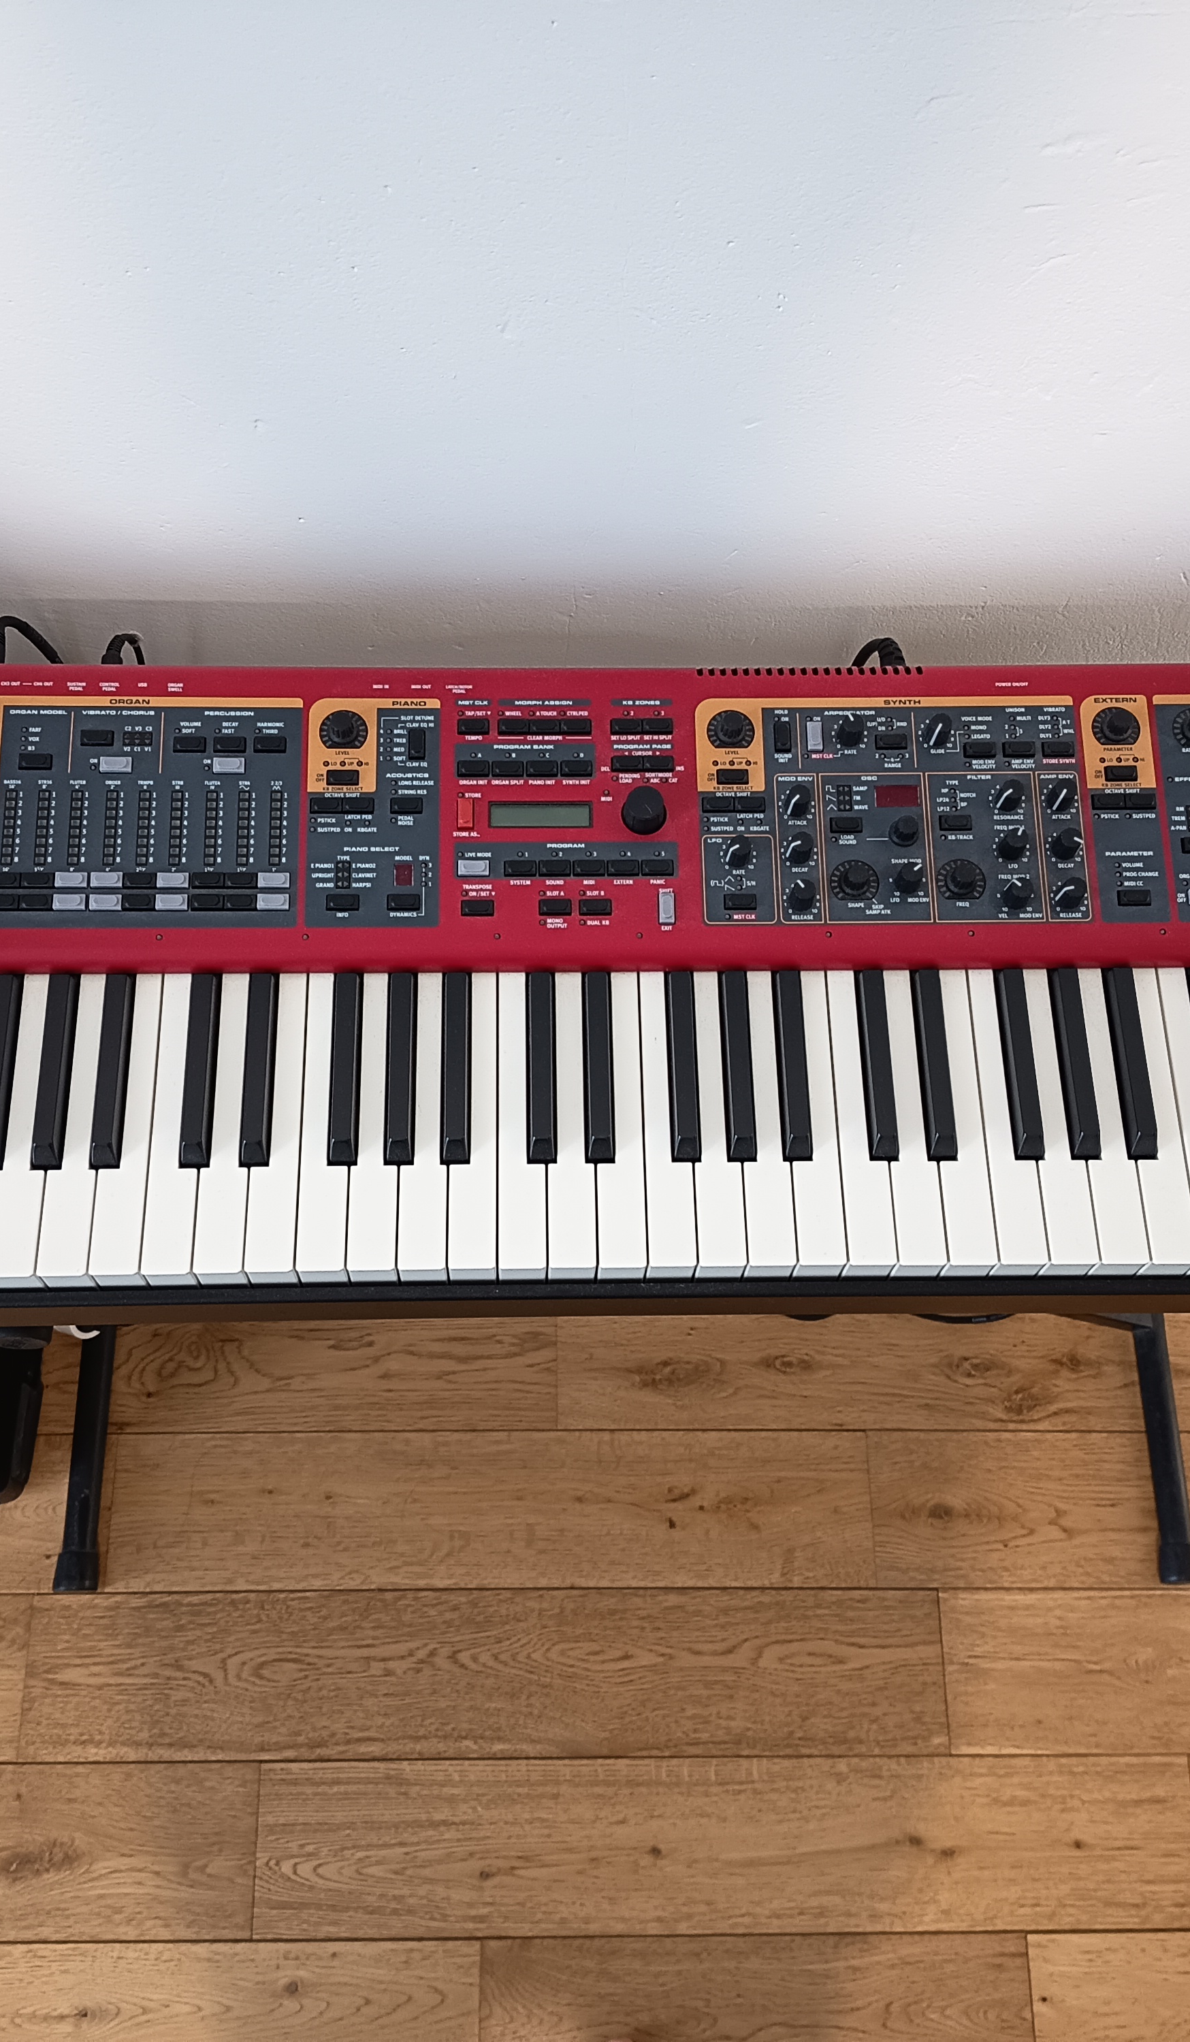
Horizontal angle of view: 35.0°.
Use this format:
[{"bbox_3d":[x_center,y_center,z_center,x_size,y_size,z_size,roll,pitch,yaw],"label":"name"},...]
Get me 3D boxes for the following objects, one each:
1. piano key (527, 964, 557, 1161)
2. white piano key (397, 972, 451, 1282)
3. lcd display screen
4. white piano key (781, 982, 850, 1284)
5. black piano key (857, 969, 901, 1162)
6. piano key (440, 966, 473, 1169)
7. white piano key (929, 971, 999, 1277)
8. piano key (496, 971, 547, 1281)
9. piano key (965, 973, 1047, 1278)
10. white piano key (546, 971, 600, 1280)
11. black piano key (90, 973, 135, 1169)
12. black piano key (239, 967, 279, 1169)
[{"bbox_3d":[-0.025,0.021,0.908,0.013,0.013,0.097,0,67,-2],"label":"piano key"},{"bbox_3d":[-0.082,0.050,0.906,0.023,0.021,0.150,0,67,-2],"label":"white piano key"},{"bbox_3d":[-0.026,-0.102,0.941,0.051,0.005,0.014,0,71,-2],"label":"lcd display screen"},{"bbox_3d":[0.106,0.048,0.923,0.023,0.021,0.151,0,67,-2],"label":"white piano key"},{"bbox_3d":[0.138,0.020,0.914,0.013,0.013,0.099,0,67,-2],"label":"black piano key"},{"bbox_3d":[-0.066,0.021,0.902,0.013,0.013,0.098,0,67,-2],"label":"piano key"},{"bbox_3d":[0.176,0.049,0.915,0.023,0.021,0.150,0,67,-2],"label":"white piano key"},{"bbox_3d":[-0.035,0.049,0.919,0.023,0.021,0.151,0,67,-2],"label":"piano key"},{"bbox_3d":[0.198,0.048,0.915,0.023,0.020,0.151,0,67,-2],"label":"piano key"},{"bbox_3d":[-0.011,0.050,0.909,0.023,0.021,0.151,0,67,-2],"label":"white piano key"},{"bbox_3d":[-0.230,0.022,0.897,0.013,0.013,0.098,0,67,-2],"label":"black piano key"},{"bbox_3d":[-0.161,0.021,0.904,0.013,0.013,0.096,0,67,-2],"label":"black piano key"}]

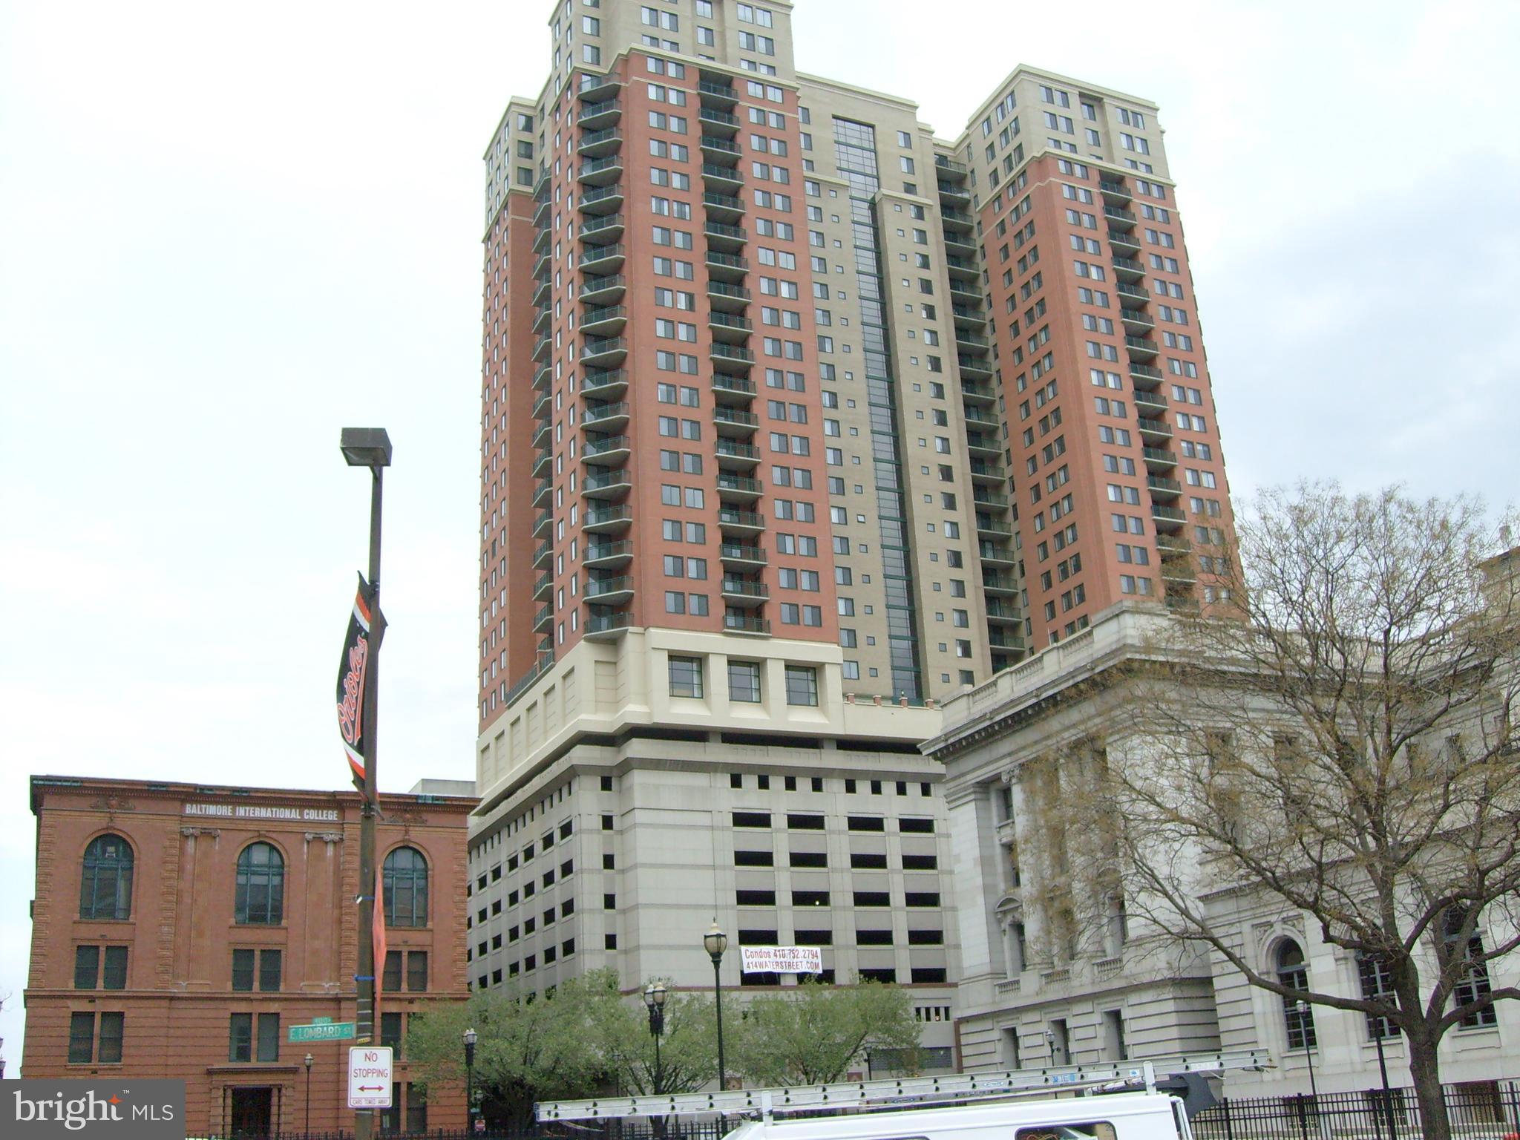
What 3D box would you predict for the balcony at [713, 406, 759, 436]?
[{"bbox_3d":[-2.242,-11.624,122.394,3.946,1.296,2.074,6,-22,-25],"label":"balcony"}]

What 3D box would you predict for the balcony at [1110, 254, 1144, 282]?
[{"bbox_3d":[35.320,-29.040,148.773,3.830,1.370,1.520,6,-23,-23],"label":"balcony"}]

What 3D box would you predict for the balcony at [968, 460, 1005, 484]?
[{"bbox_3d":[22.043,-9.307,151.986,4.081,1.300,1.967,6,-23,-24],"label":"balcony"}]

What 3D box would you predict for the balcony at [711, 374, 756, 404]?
[{"bbox_3d":[-2.399,-14.319,123.367,3.946,1.296,2.074,6,-22,-25],"label":"balcony"}]

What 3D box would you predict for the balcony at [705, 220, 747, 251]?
[{"bbox_3d":[-3.143,-27.655,128.239,3.905,1.282,1.642,6,-23,-24],"label":"balcony"}]

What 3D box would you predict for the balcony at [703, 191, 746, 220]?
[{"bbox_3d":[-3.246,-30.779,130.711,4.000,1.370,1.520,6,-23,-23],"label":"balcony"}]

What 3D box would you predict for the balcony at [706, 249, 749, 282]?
[{"bbox_3d":[-3.019,-25.046,127.273,3.946,1.296,2.074,6,-22,-25],"label":"balcony"}]

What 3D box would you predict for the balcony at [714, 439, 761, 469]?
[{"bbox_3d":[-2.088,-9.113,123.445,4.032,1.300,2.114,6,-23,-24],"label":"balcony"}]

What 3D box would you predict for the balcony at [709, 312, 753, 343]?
[{"bbox_3d":[-2.679,-19.685,125.159,3.905,1.282,1.642,6,-23,-24],"label":"balcony"}]

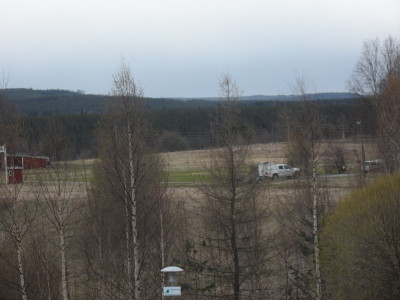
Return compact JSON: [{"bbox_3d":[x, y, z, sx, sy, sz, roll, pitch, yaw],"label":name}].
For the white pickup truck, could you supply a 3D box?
[{"bbox_3d":[9.909,2.667,193.000,5.300,1.920,1.930,-1,2,-39],"label":"white pickup truck"}]

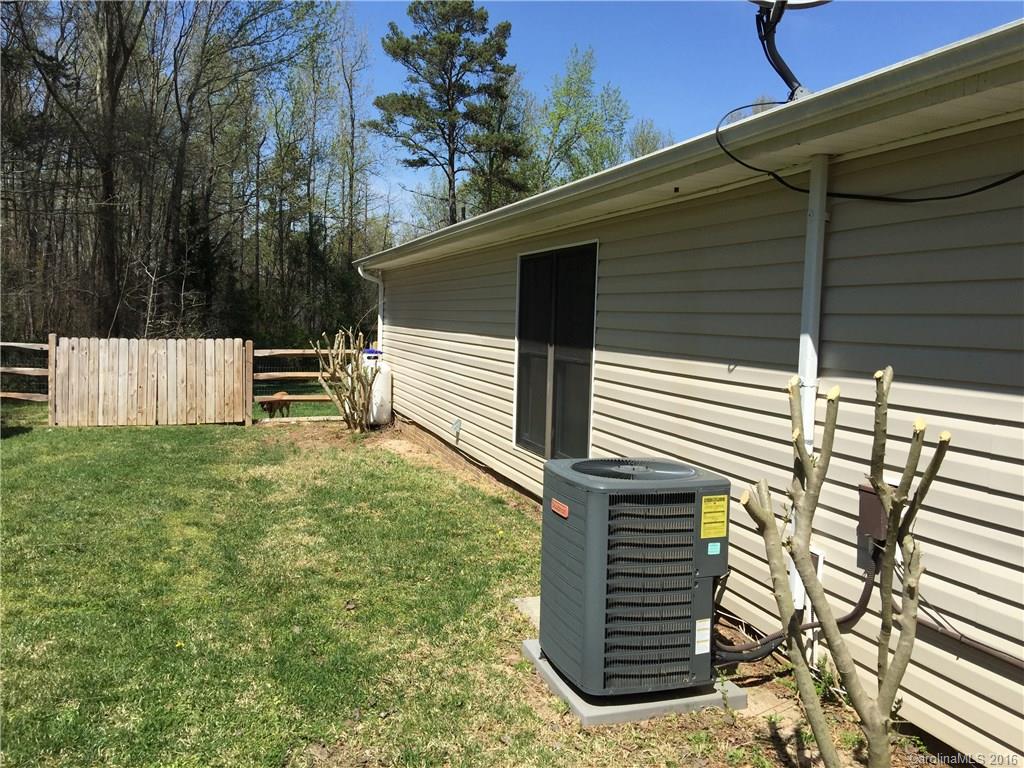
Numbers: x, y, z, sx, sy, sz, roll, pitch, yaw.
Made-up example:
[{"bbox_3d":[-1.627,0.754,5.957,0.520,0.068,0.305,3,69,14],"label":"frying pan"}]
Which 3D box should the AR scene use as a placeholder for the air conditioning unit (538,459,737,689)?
[{"bbox_3d":[0.550,0.873,4.141,0.688,0.938,0.718,0,5,-18],"label":"air conditioning unit"}]

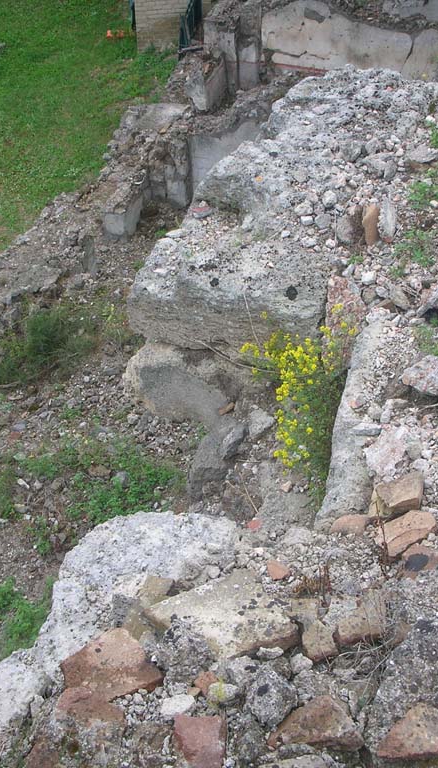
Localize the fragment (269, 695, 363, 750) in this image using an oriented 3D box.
[{"bbox_3d":[0.199,0.695,2.128,0.189,0.065,0.106,-1,31,0],"label":"fragment"}]

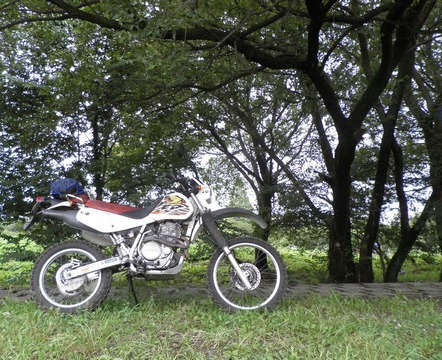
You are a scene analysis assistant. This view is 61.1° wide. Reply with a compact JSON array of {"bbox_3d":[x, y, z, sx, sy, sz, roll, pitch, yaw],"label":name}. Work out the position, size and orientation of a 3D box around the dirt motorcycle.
[{"bbox_3d":[-0.530,0.575,3.200,2.170,1.170,0.820,1,-23,-7],"label":"dirt motorcycle"}]

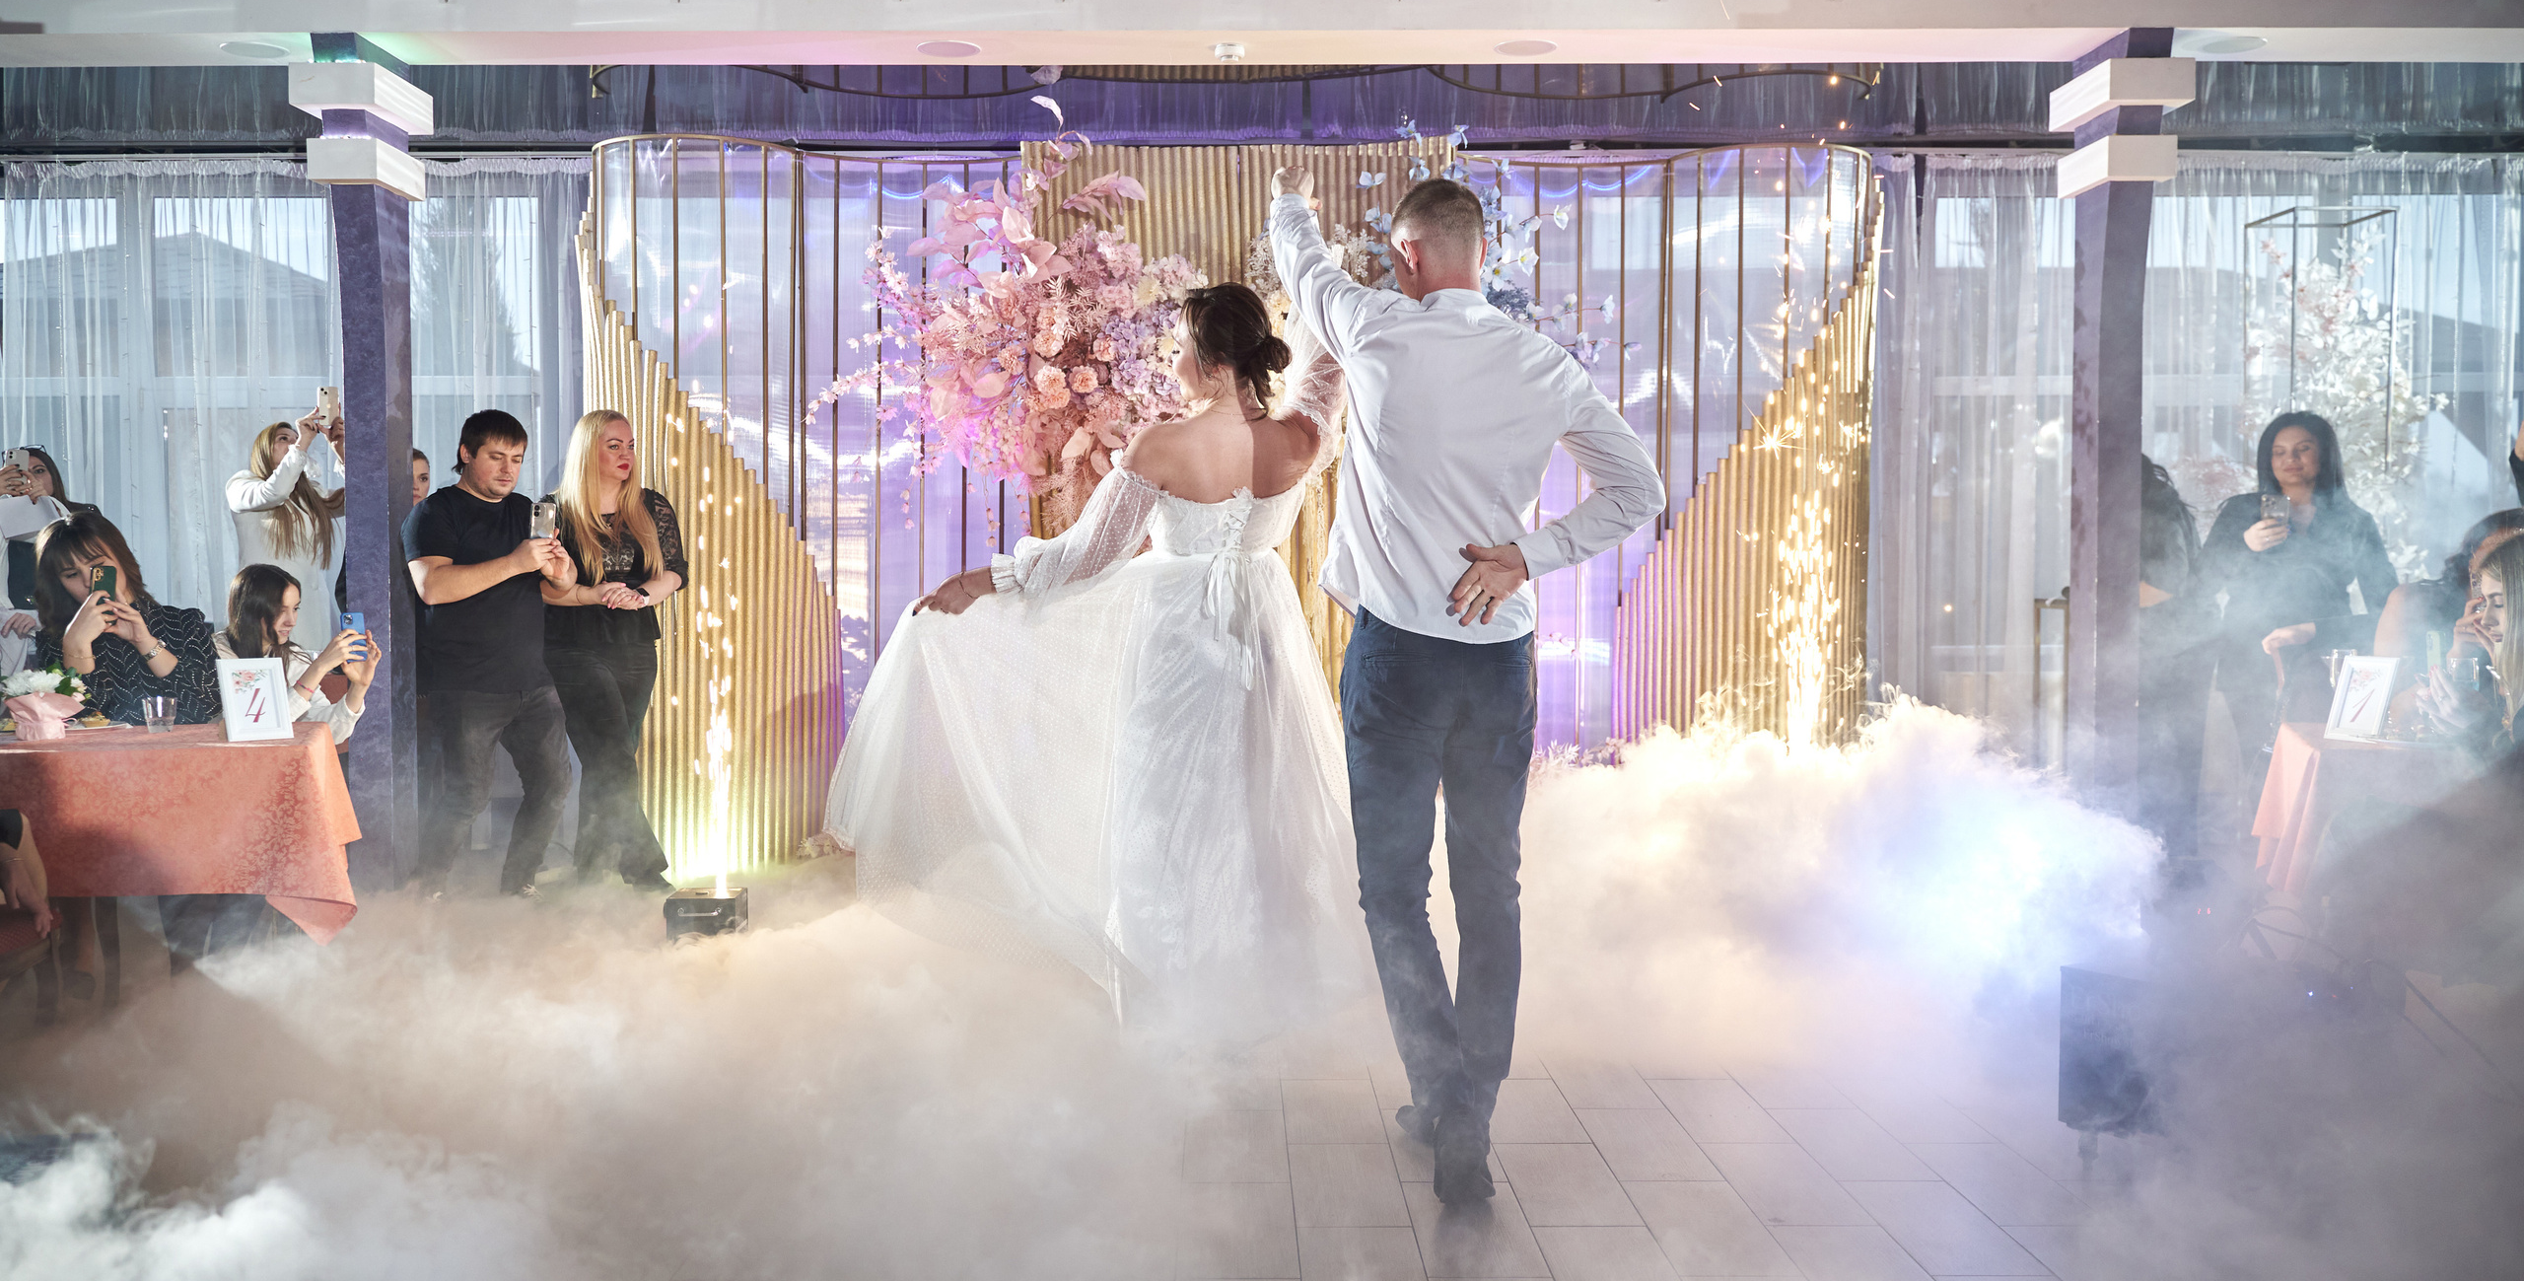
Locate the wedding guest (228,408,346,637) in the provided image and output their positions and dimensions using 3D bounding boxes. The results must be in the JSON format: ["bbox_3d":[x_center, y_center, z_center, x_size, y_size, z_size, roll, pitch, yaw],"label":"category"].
[{"bbox_3d":[-3.636,0.017,7.352,0.520,1.740,0.460,1,2,38],"label":"wedding guest"}]

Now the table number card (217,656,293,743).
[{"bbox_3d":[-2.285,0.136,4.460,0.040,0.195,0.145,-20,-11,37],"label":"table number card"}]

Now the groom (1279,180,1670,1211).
[{"bbox_3d":[0.377,0.070,3.660,0.690,1.850,0.530,0,2,-7],"label":"groom"}]

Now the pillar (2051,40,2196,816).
[{"bbox_3d":[2.911,-0.551,6.689,0.280,2.880,0.460,0,2,0],"label":"pillar"}]

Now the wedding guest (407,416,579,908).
[{"bbox_3d":[-2.608,0.058,6.618,0.500,1.700,0.450,-2,3,-42],"label":"wedding guest"}]

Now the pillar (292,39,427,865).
[{"bbox_3d":[-3.029,-0.531,6.602,0.280,2.880,0.460,0,2,0],"label":"pillar"}]

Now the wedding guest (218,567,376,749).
[{"bbox_3d":[-2.678,0.357,5.426,0.700,1.180,0.430,1,2,32],"label":"wedding guest"}]

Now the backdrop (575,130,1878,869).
[{"bbox_3d":[-0.133,-0.483,7.337,4.780,2.720,0.660,0,2,1],"label":"backdrop"}]

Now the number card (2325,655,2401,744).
[{"bbox_3d":[2.443,0.134,4.360,0.040,0.195,0.145,17,-3,-17],"label":"number card"}]

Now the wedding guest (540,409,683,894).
[{"bbox_3d":[-2.241,0.052,6.773,0.480,1.700,0.380,-1,2,-32],"label":"wedding guest"}]

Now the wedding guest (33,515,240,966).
[{"bbox_3d":[-2.977,0.311,5.170,0.520,1.290,0.720,-1,2,-28],"label":"wedding guest"}]

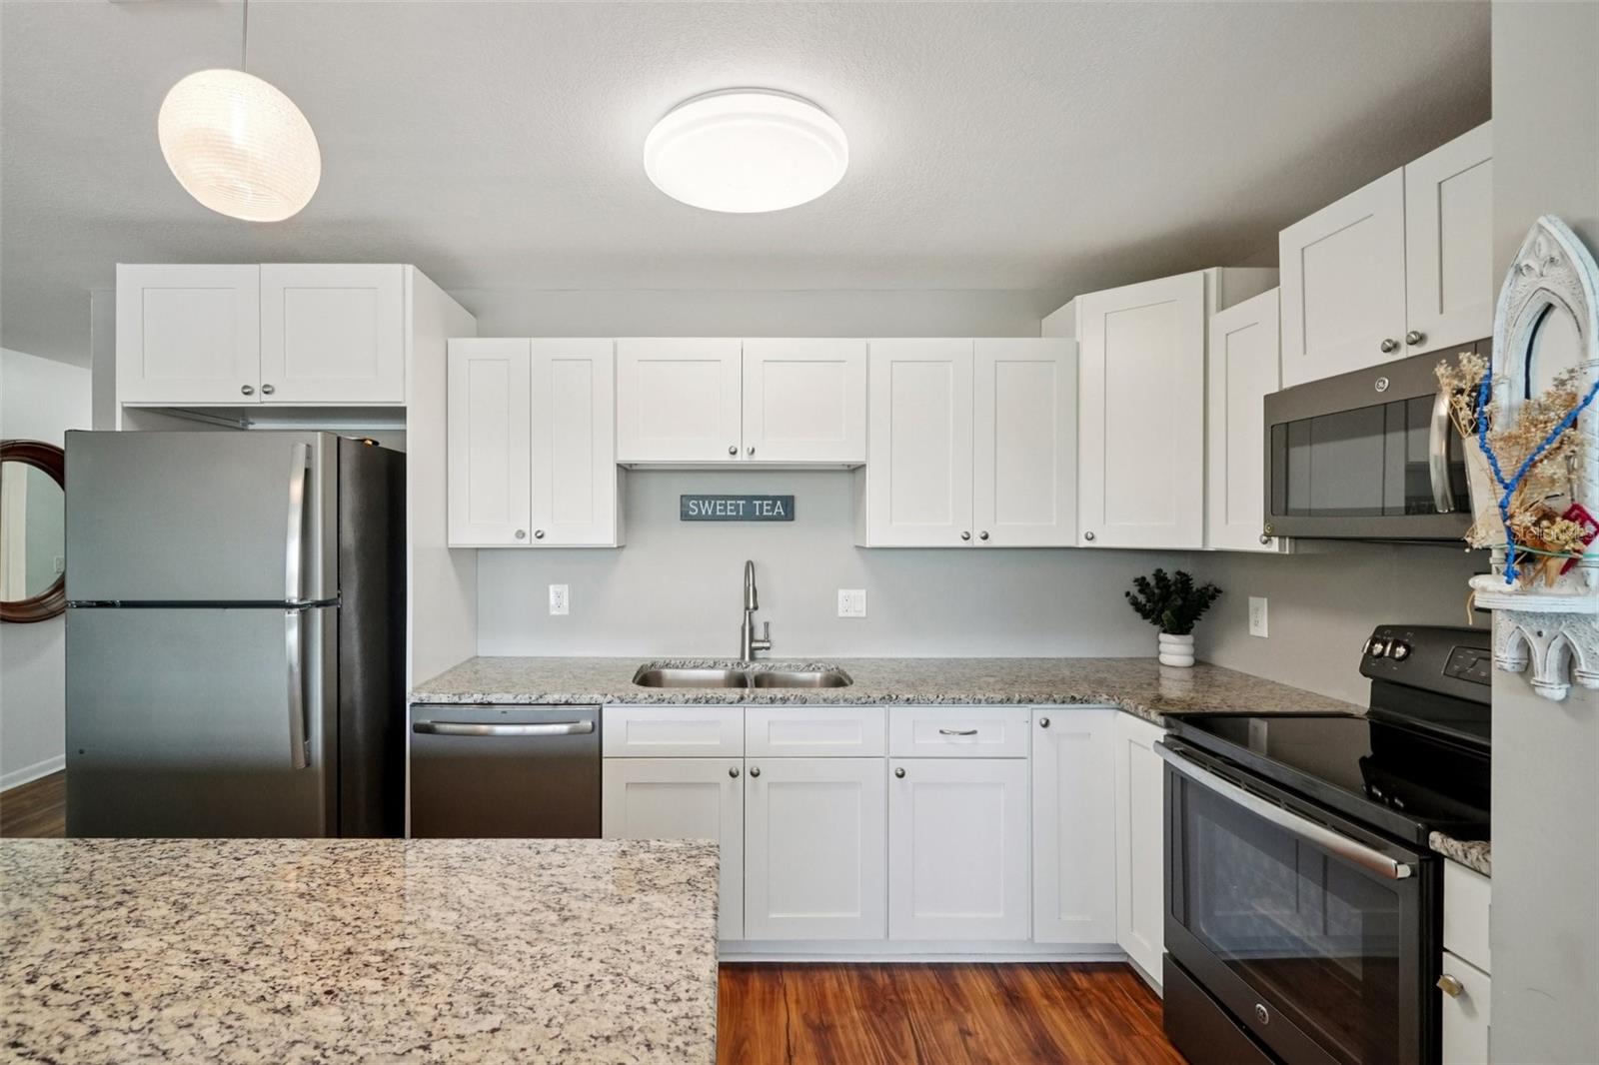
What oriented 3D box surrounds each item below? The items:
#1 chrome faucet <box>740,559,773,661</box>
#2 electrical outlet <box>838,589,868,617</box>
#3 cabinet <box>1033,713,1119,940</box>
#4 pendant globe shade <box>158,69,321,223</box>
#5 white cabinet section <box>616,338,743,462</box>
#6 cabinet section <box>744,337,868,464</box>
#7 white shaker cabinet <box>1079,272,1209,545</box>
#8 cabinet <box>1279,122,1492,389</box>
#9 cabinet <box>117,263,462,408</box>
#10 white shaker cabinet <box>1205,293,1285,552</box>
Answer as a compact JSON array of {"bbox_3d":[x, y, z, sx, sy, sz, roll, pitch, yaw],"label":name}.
[{"bbox_3d":[-0.175,0.310,2.565,0.125,0.405,0.250,0,0,-8],"label":"chrome faucet"},{"bbox_3d":[0.219,0.292,2.745,0.115,0.115,0.010,0,0,0],"label":"electrical outlet"},{"bbox_3d":[0.867,0.938,2.410,0.280,0.765,0.580,0,0,0],"label":"cabinet"},{"bbox_3d":[-0.733,-0.506,0.880,0.168,0.171,0.168,0,0,0],"label":"pendant globe shade"},{"bbox_3d":[-0.444,-0.477,2.562,0.460,0.456,0.290,0,0,-3],"label":"white cabinet section"},{"bbox_3d":[0.012,-0.477,2.562,0.451,0.456,0.290,0,0,-3],"label":"cabinet section"},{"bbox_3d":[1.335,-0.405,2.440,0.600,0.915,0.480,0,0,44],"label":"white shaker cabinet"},{"bbox_3d":[1.565,-0.628,1.555,0.325,0.455,0.745,0,0,-6],"label":"cabinet"},{"bbox_3d":[-1.728,-0.629,2.425,0.940,0.460,0.610,0,0,0],"label":"cabinet"},{"bbox_3d":[1.480,-0.324,1.960,0.325,0.762,0.305,0,0,-5],"label":"white shaker cabinet"}]

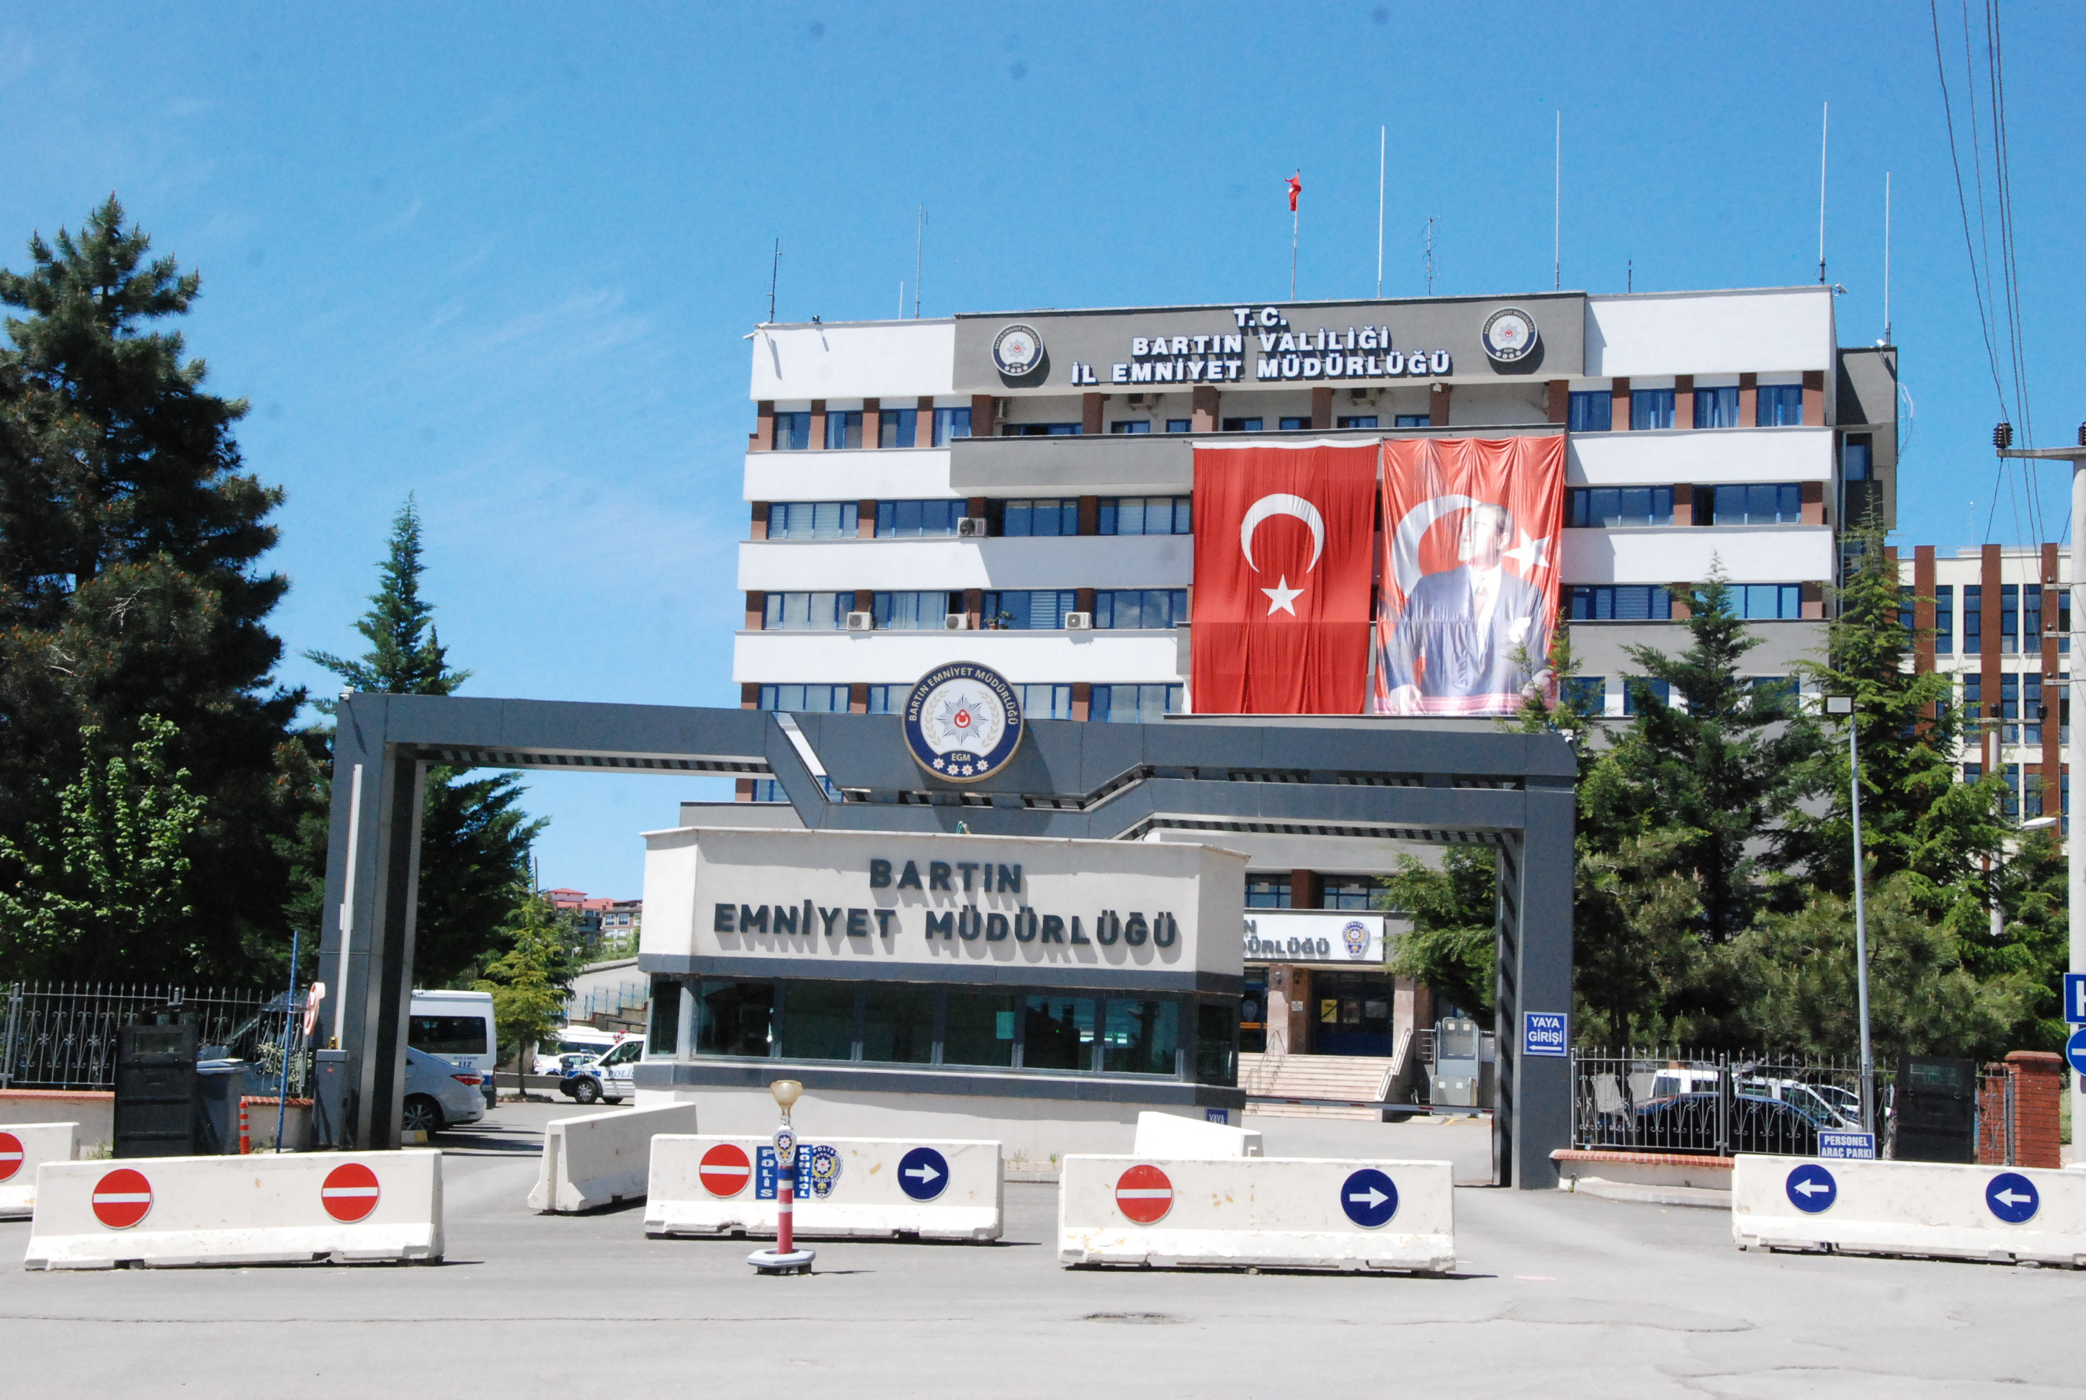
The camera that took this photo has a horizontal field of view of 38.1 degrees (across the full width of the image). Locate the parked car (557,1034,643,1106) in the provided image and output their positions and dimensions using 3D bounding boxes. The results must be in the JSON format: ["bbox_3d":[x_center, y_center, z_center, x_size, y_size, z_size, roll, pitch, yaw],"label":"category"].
[{"bbox_3d":[-10.396,9.847,79.966,4.280,1.850,1.800,1,-7,14],"label":"parked car"}]

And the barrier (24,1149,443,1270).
[{"bbox_3d":[-6.161,3.928,23.143,3.030,0.800,0.585,-1,-9,0],"label":"barrier"}]

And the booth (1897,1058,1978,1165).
[{"bbox_3d":[11.436,5.598,38.722,0.970,2.000,0.700,1,-7,8],"label":"booth"}]

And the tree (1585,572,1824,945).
[{"bbox_3d":[15.551,3.903,71.143,5.713,14.064,5.713,2,-7,0],"label":"tree"}]

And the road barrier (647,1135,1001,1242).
[{"bbox_3d":[-1.863,4.221,26.031,3.030,0.800,0.585,0,-7,5],"label":"road barrier"}]

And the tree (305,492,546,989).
[{"bbox_3d":[-13.193,1.954,60.814,6.200,12.600,6.200,2,-7,0],"label":"tree"}]

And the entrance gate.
[{"bbox_3d":[-1.297,3.636,44.936,17.900,6.500,2.700,2,-7,1],"label":"entrance gate"}]

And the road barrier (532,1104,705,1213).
[{"bbox_3d":[-4.053,4.459,29.559,0.585,0.800,3.030,-1,-4,18],"label":"road barrier"}]

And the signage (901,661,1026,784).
[{"bbox_3d":[-1.150,0.332,43.930,1.743,1.743,0.180,2,-7,1],"label":"signage"}]

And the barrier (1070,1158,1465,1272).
[{"bbox_3d":[1.676,4.002,23.525,3.030,0.800,0.585,0,-8,6],"label":"barrier"}]

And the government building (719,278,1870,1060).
[{"bbox_3d":[10.372,1.255,109.681,40.204,27.689,20.000,0,-7,17],"label":"government building"}]

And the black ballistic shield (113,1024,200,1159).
[{"bbox_3d":[-10.461,4.652,35.906,0.960,1.640,0.500,-1,-8,2],"label":"black ballistic shield"}]

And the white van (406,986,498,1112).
[{"bbox_3d":[-15.891,7.942,69.300,6.800,2.720,2.000,3,-7,-6],"label":"white van"}]

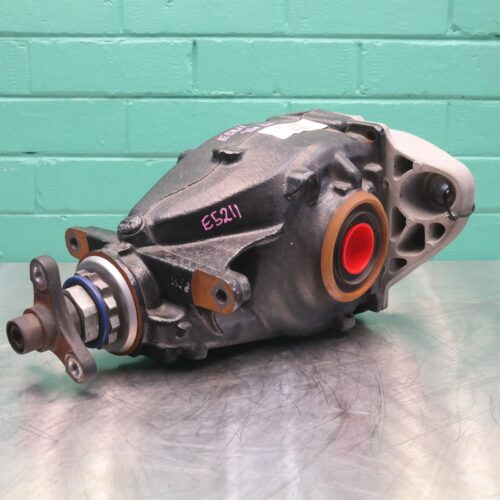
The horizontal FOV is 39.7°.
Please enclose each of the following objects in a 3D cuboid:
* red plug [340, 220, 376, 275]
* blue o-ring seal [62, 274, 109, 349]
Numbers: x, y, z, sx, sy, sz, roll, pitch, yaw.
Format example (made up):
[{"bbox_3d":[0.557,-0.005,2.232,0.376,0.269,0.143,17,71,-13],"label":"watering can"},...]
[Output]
[{"bbox_3d":[0.103,-0.003,0.703,0.021,0.052,0.052,14,18,42],"label":"red plug"},{"bbox_3d":[-0.147,0.057,0.624,0.068,0.068,0.006,12,22,42],"label":"blue o-ring seal"}]

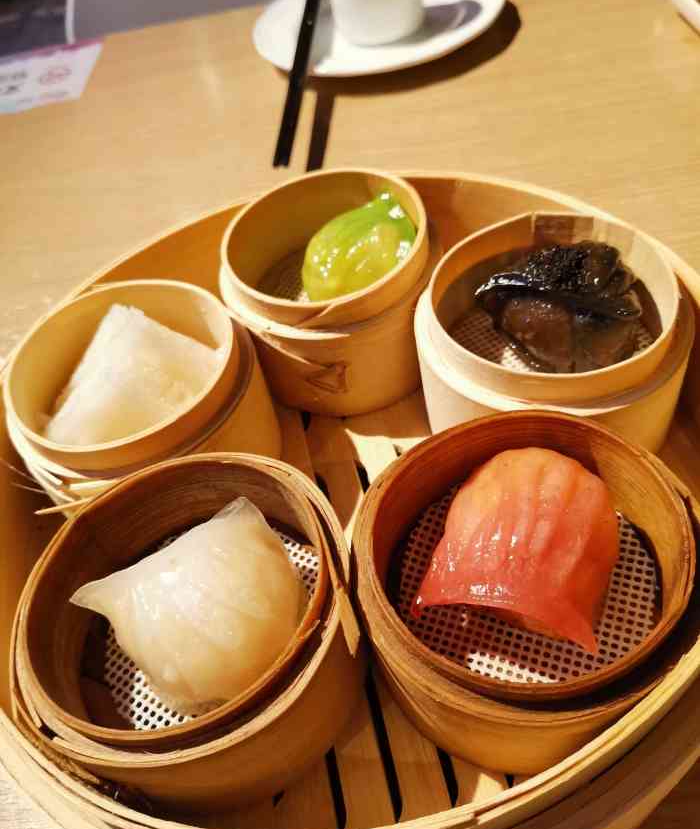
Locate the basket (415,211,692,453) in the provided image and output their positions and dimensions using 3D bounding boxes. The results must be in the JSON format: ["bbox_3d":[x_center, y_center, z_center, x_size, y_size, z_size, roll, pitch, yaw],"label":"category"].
[{"bbox_3d":[0.068,-0.023,0.246,0.086,0.058,0.086,-13,50,0],"label":"basket"}]

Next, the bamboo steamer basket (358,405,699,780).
[{"bbox_3d":[0.047,0.046,0.194,0.086,0.058,0.086,-5,51,7],"label":"bamboo steamer basket"}]

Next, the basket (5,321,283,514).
[{"bbox_3d":[-0.072,0.001,0.256,0.086,0.050,0.086,-13,50,0],"label":"basket"}]

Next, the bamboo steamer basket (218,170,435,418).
[{"bbox_3d":[-0.005,-0.049,0.279,0.086,0.058,0.086,-13,50,0],"label":"bamboo steamer basket"}]

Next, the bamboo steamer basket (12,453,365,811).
[{"bbox_3d":[-0.041,0.059,0.198,0.086,0.058,0.086,-5,51,7],"label":"bamboo steamer basket"}]

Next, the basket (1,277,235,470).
[{"bbox_3d":[-0.073,-0.004,0.250,0.082,0.050,0.082,-13,50,0],"label":"basket"}]

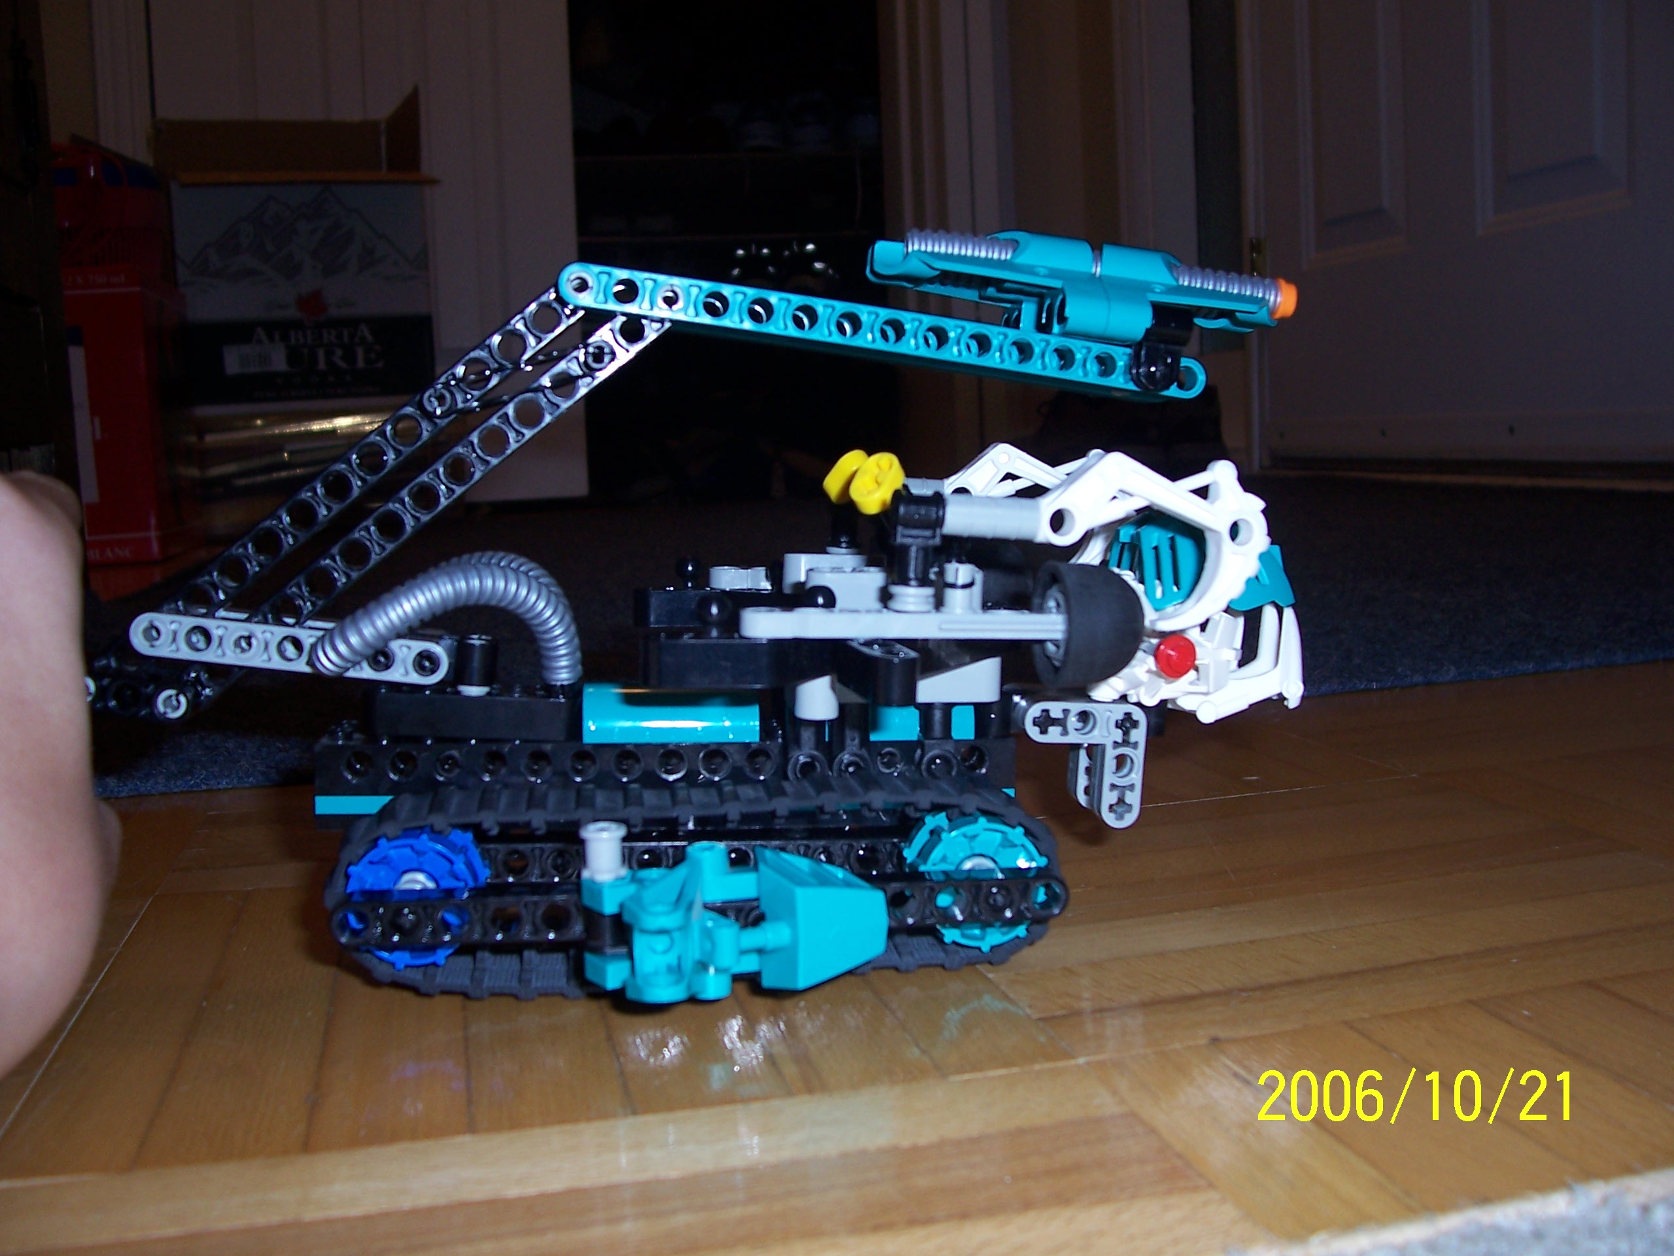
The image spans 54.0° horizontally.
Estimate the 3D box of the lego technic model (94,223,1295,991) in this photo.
[{"bbox_3d":[-0.026,-0.010,0.311,0.242,0.128,0.142,-3,6,-8],"label":"lego technic model"}]

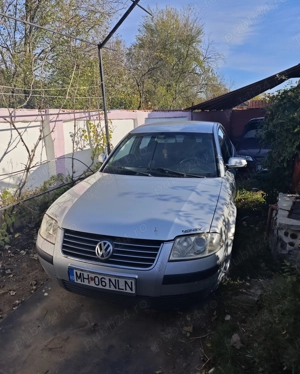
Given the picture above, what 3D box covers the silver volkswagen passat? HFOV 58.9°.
[{"bbox_3d":[0.406,-0.203,3.933,1.800,1.462,4.680,3,15,19],"label":"silver volkswagen passat"}]

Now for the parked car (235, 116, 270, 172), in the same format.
[{"bbox_3d":[3.361,-1.159,7.386,1.740,1.460,4.200,5,15,23],"label":"parked car"}]

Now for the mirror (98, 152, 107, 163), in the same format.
[{"bbox_3d":[-0.613,-0.395,3.577,0.210,0.160,0.130,3,15,19],"label":"mirror"}]

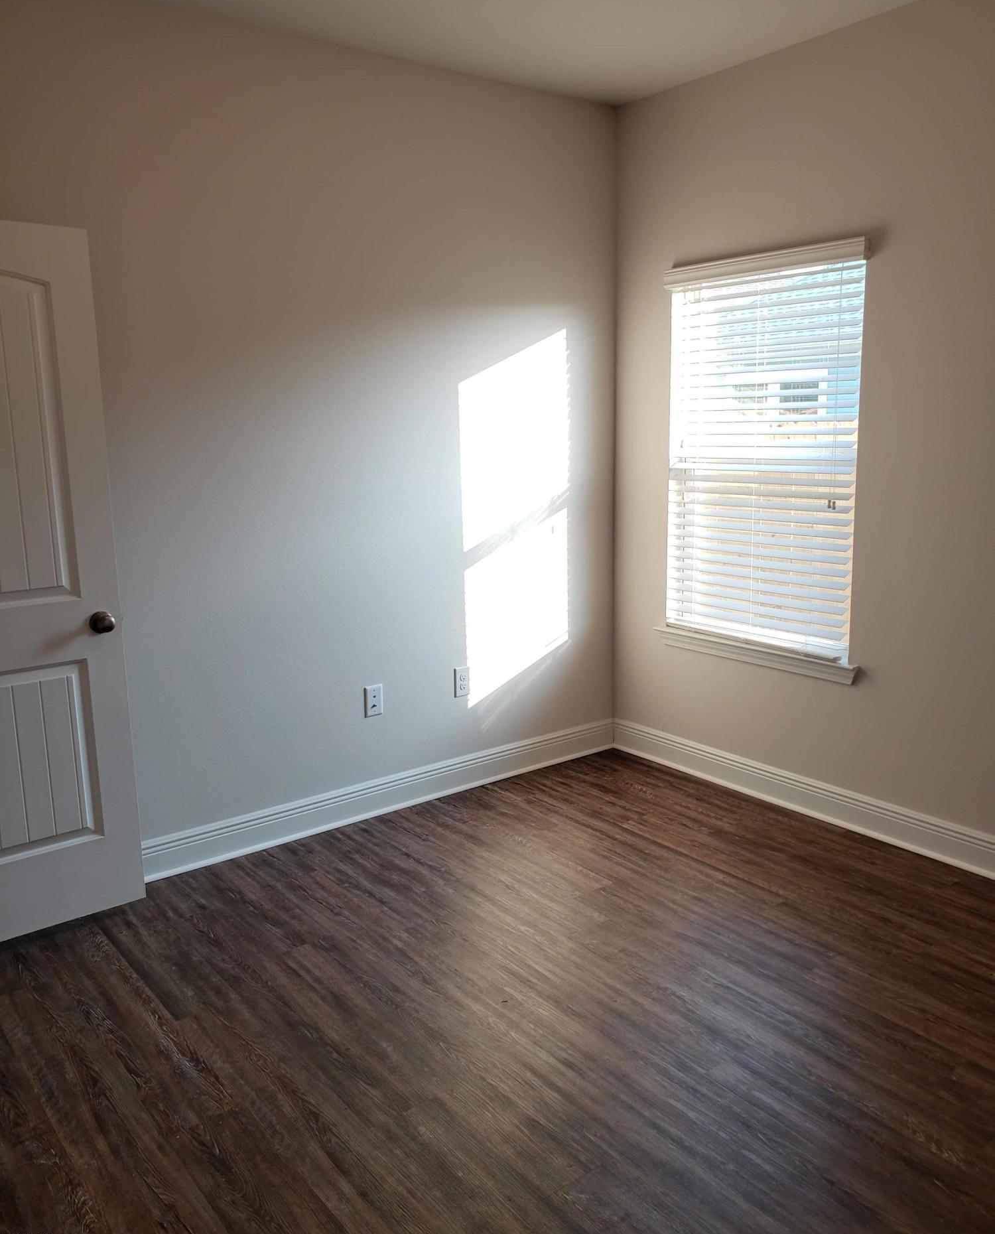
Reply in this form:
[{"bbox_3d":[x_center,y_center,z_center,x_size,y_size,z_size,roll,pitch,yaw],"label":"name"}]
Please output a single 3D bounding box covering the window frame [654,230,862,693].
[{"bbox_3d":[0.984,-0.571,3.775,0.100,1.500,0.940,-9,14,-36],"label":"window frame"}]

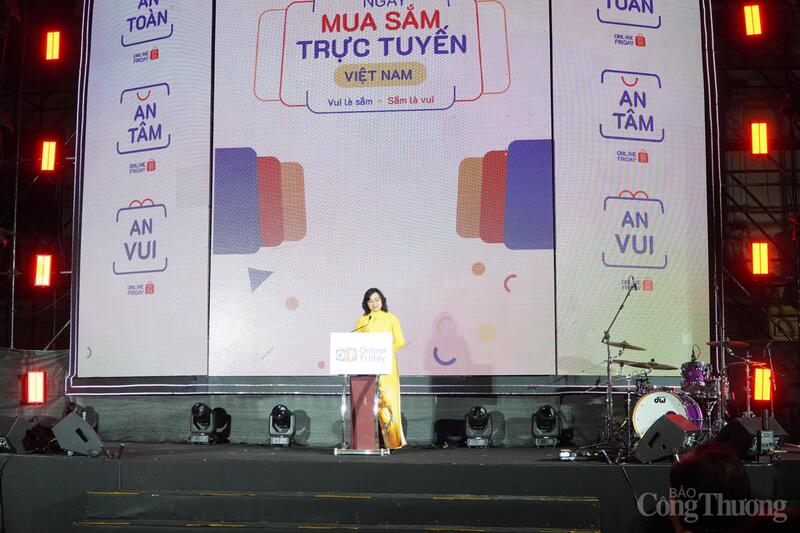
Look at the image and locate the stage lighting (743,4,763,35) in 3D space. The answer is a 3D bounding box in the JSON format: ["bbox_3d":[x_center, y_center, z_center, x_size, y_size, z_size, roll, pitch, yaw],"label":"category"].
[{"bbox_3d":[4.027,-2.807,11.405,0.175,0.350,0.120,-1,-7,6],"label":"stage lighting"}]

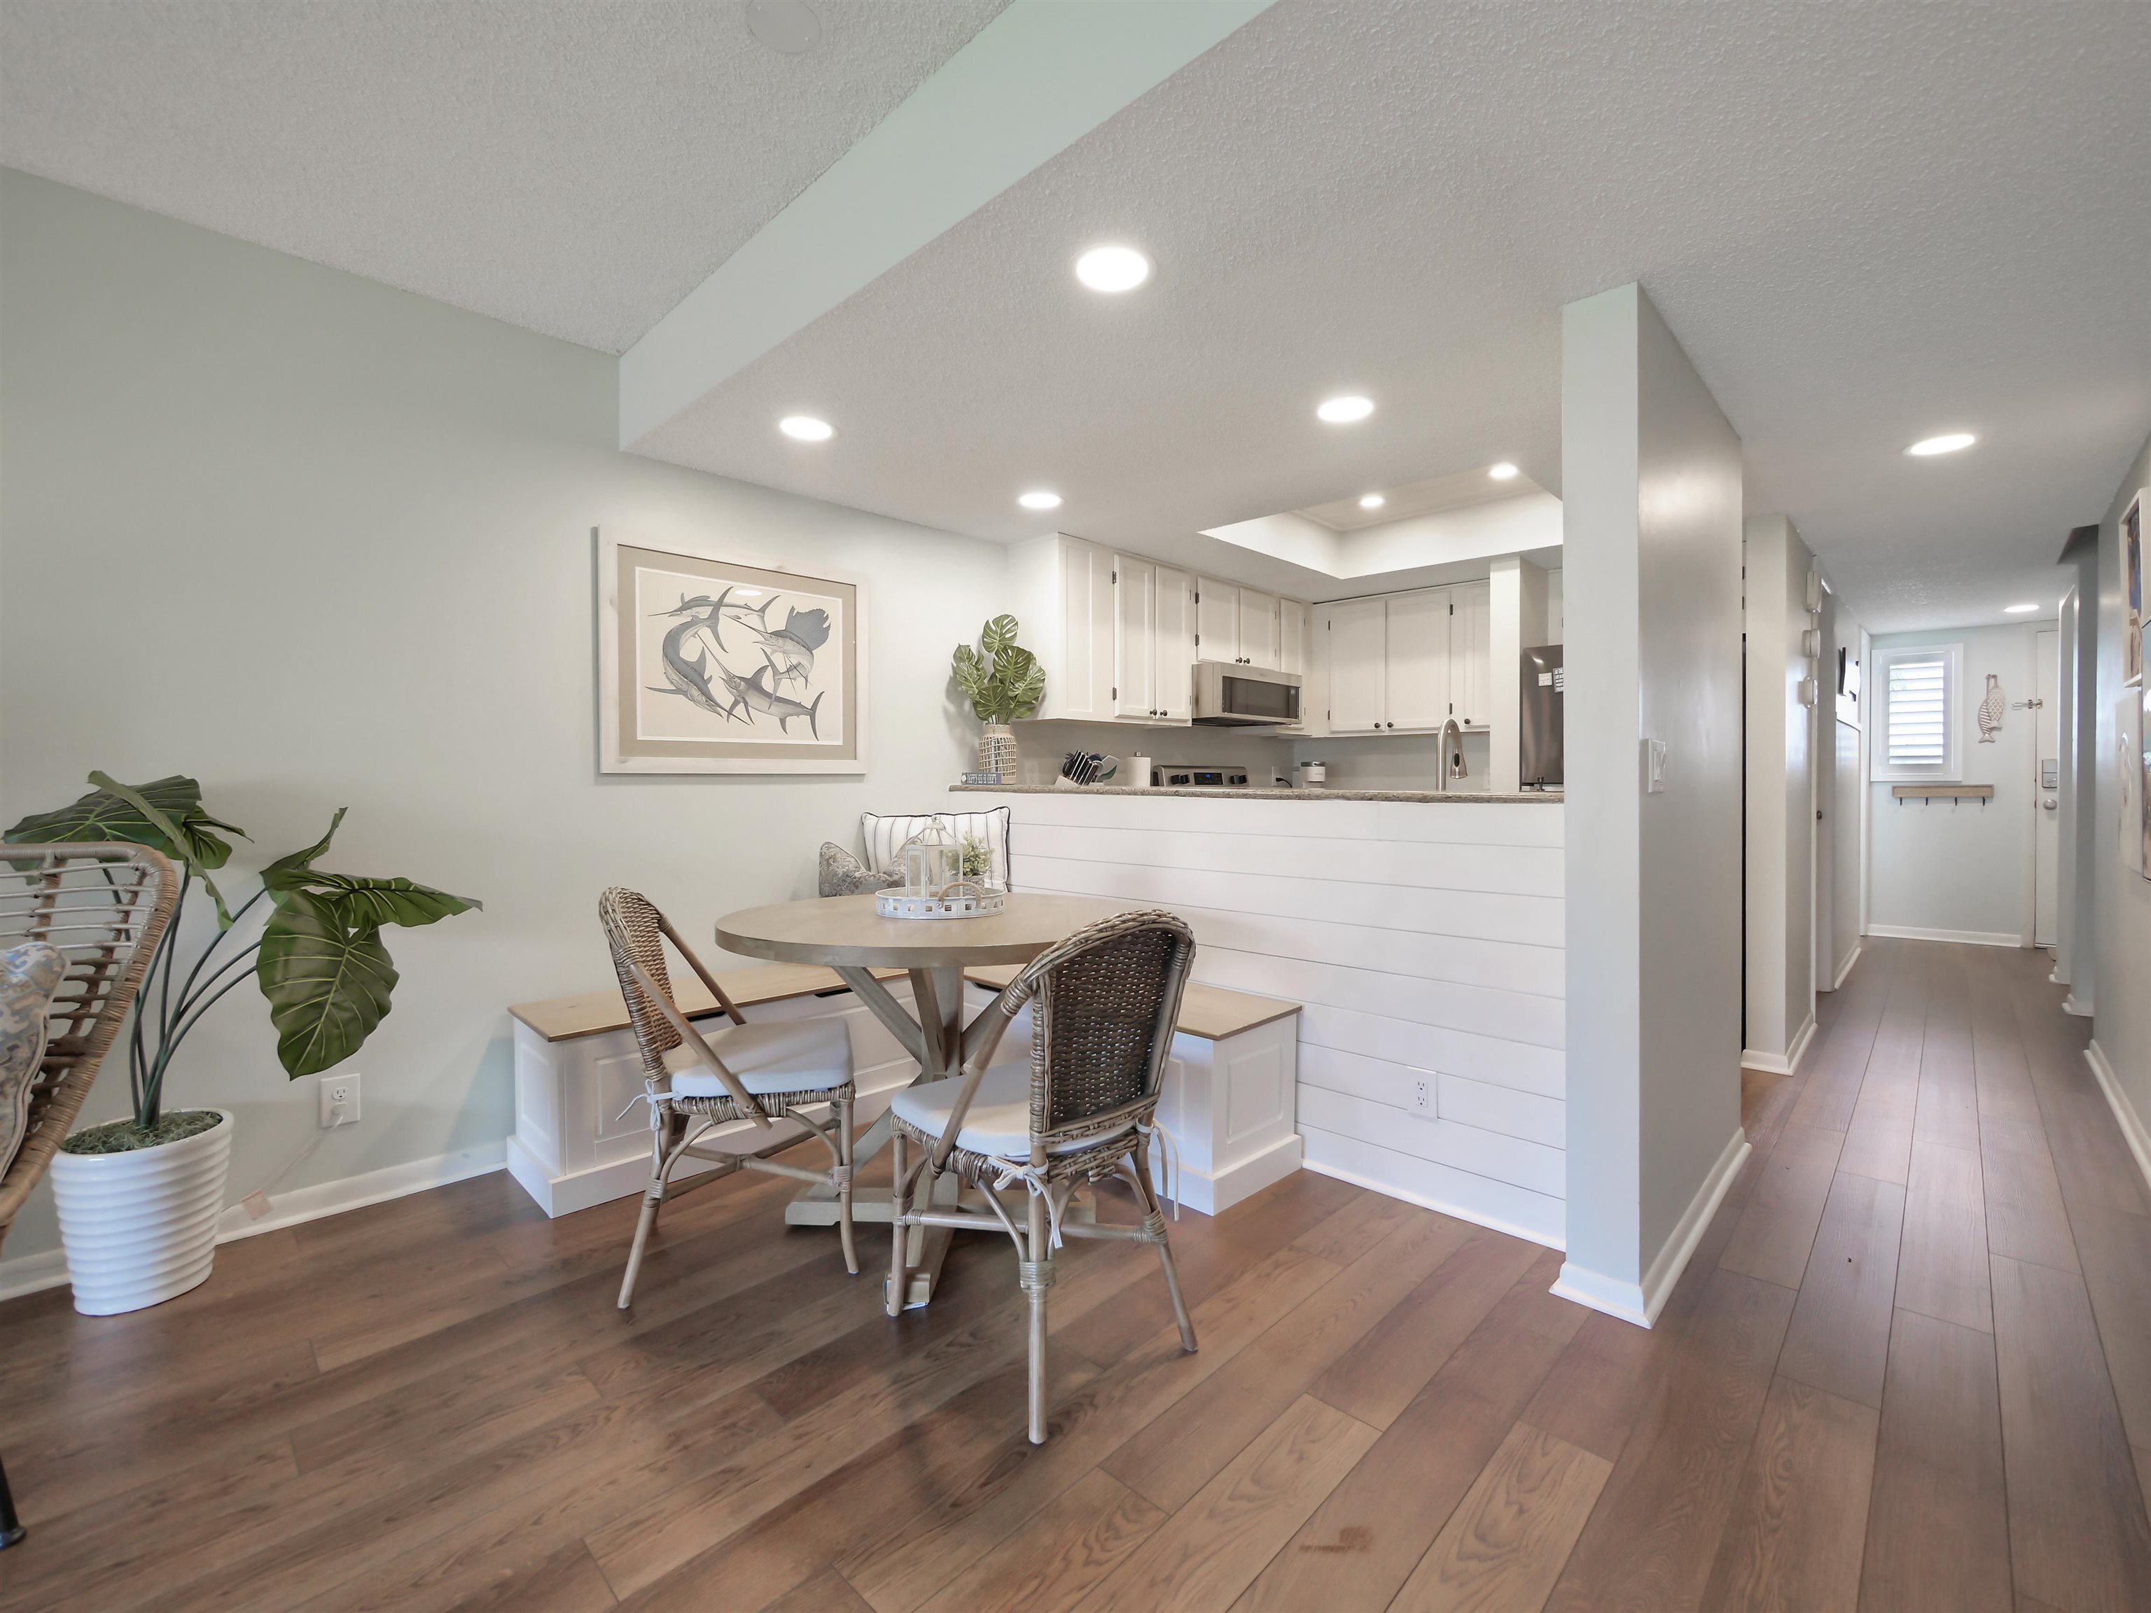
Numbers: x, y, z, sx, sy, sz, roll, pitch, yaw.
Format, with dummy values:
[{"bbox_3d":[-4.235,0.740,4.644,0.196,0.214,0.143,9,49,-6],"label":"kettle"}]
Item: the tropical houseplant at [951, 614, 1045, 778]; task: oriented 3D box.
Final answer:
[{"bbox_3d":[-0.298,-0.411,3.536,0.370,0.690,0.360,-2,2,-45],"label":"tropical houseplant"}]

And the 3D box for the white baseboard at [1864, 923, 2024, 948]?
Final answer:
[{"bbox_3d":[5.587,0.830,5.606,0.022,0.080,0.700,-2,2,-45],"label":"white baseboard"}]

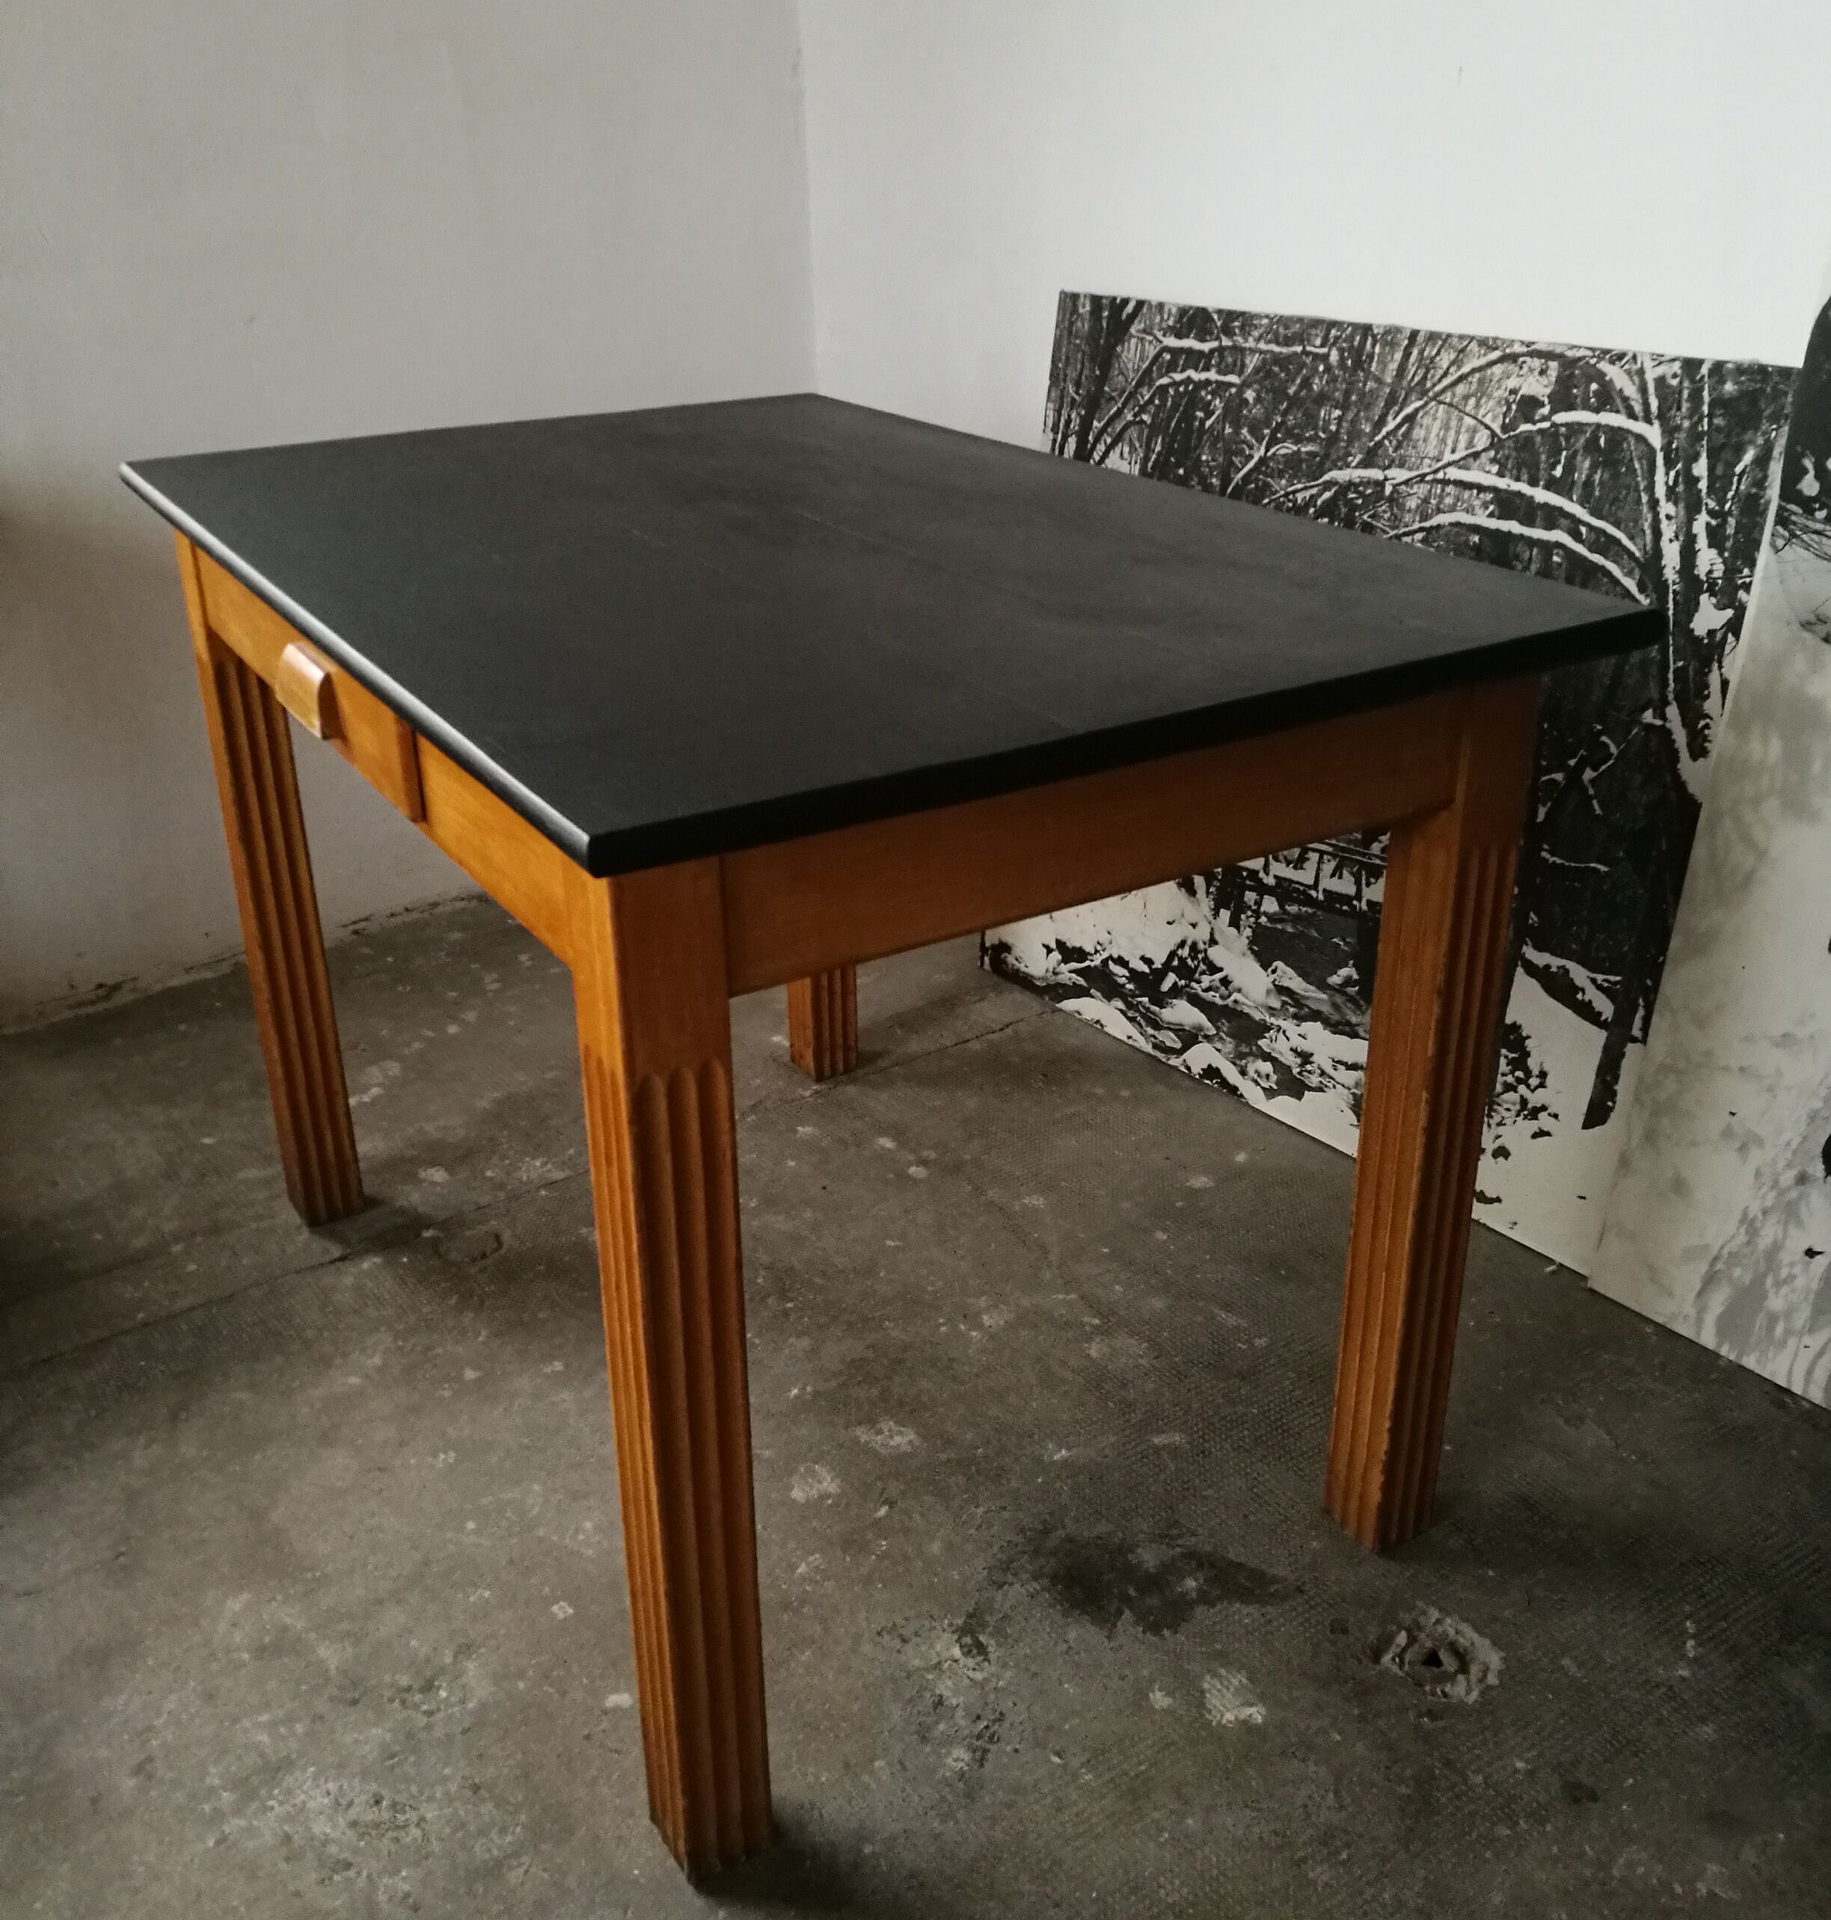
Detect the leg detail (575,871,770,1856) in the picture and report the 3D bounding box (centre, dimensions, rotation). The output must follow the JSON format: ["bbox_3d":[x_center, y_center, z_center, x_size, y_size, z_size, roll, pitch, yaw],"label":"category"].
[{"bbox_3d":[-0.138,0.253,1.121,0.061,0.736,0.061,-15,28,-28],"label":"leg detail"}]

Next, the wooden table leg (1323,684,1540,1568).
[{"bbox_3d":[0.373,0.119,1.399,0.061,0.736,0.061,-15,28,-28],"label":"wooden table leg"}]

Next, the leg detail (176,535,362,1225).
[{"bbox_3d":[-0.622,-0.080,1.852,0.061,0.736,0.061,-15,28,-28],"label":"leg detail"}]

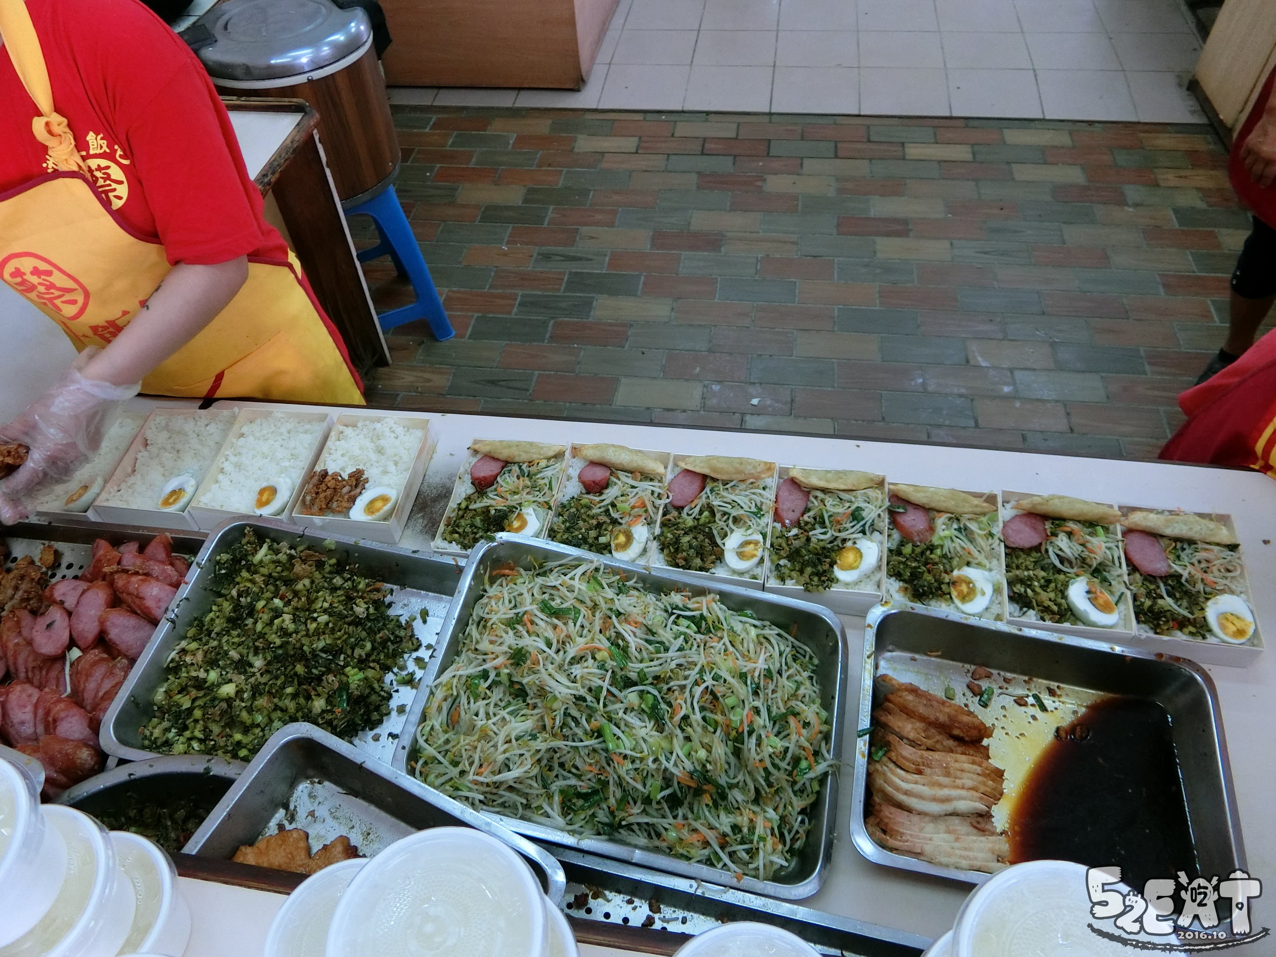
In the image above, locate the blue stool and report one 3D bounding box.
[{"bbox_3d":[-0.755,-0.586,2.384,0.365,0.460,0.365,-22,51,-15],"label":"blue stool"}]

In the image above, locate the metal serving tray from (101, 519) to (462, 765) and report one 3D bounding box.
[{"bbox_3d":[-0.316,0.208,1.008,0.410,0.056,0.309,10,48,4],"label":"metal serving tray"}]

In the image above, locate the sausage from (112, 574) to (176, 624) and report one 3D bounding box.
[{"bbox_3d":[-0.558,0.139,1.046,0.072,0.035,0.037,20,53,20],"label":"sausage"}]

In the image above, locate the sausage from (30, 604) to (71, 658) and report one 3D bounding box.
[{"bbox_3d":[-0.654,0.169,1.025,0.042,0.020,0.058,3,76,-28],"label":"sausage"}]

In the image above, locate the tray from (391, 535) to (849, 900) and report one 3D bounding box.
[{"bbox_3d":[-0.003,0.232,0.923,0.410,0.056,0.309,13,49,1],"label":"tray"}]

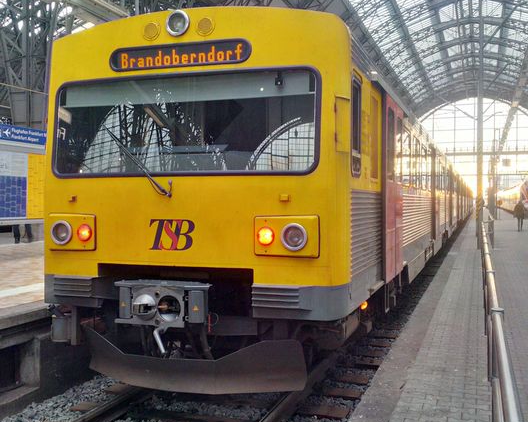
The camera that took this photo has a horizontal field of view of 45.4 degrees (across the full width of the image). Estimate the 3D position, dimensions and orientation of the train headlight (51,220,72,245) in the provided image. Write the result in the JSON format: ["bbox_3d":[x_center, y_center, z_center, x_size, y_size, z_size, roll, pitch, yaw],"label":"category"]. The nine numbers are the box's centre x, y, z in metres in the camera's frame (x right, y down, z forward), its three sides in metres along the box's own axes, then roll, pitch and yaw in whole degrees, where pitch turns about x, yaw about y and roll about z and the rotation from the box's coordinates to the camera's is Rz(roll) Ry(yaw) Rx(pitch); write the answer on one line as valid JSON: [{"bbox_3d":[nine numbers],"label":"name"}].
[{"bbox_3d":[-1.796,0.193,5.600,0.225,0.230,0.100,1,1,19],"label":"train headlight"}]

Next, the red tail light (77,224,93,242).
[{"bbox_3d":[-1.571,0.190,5.523,0.150,0.155,0.070,1,1,19],"label":"red tail light"}]

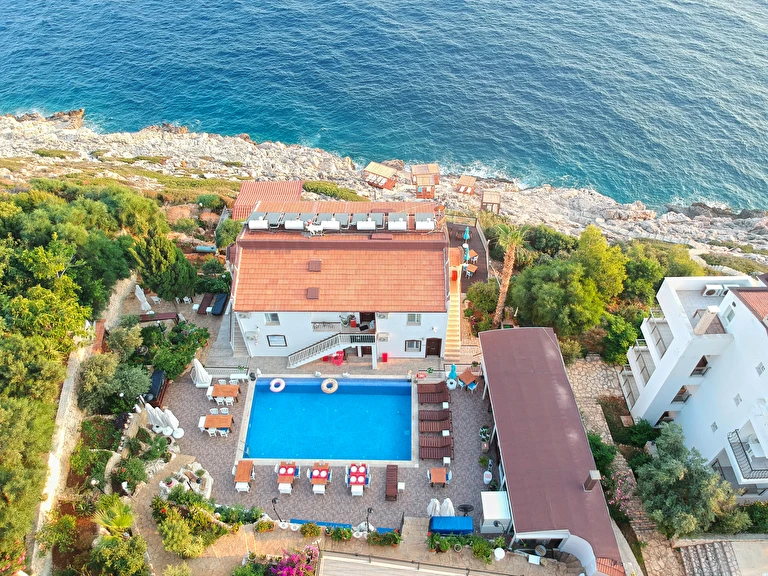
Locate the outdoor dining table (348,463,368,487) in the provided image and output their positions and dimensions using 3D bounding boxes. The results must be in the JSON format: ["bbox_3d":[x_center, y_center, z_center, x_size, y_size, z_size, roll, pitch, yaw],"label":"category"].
[{"bbox_3d":[-1.469,11.087,32.413,0.870,0.750,1.250,0,47,2],"label":"outdoor dining table"}]

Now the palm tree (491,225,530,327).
[{"bbox_3d":[8.467,-0.585,38.415,2.800,9.200,2.800,0,47,2],"label":"palm tree"}]

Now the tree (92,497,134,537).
[{"bbox_3d":[-14.915,12.812,30.699,1.850,1.550,1.850,0,47,2],"label":"tree"}]

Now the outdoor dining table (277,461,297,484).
[{"bbox_3d":[-5.433,10.645,31.454,0.860,0.750,1.240,-1,47,1],"label":"outdoor dining table"}]

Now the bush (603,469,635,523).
[{"bbox_3d":[13.088,11.581,30.960,1.900,2.100,2.200,0,47,2],"label":"bush"}]

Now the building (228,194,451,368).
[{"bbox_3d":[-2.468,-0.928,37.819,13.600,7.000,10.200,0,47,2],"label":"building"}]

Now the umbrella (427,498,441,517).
[{"bbox_3d":[2.675,12.030,30.287,0.720,2.350,0.720,0,47,2],"label":"umbrella"}]

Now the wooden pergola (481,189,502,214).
[{"bbox_3d":[12.672,-10.018,66.000,2.300,2.250,2.200,4,47,5],"label":"wooden pergola"}]

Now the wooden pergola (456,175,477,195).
[{"bbox_3d":[11.594,-14.405,77.955,2.200,2.000,2.200,12,48,13],"label":"wooden pergola"}]

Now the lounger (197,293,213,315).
[{"bbox_3d":[-12.949,1.254,40.287,0.670,0.380,1.920,1,47,3],"label":"lounger"}]

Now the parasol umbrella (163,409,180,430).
[{"bbox_3d":[-12.468,7.908,32.861,0.680,2.650,0.680,0,47,2],"label":"parasol umbrella"}]

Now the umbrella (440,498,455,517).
[{"bbox_3d":[3.276,11.589,29.077,0.750,2.650,0.750,0,47,2],"label":"umbrella"}]

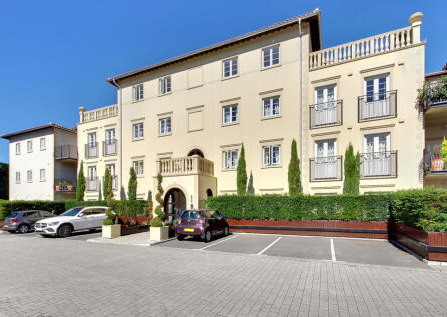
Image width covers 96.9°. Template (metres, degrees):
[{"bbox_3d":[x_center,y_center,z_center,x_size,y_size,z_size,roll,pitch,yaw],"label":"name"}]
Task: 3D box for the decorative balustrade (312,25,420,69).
[{"bbox_3d":[7.178,-5.790,10.576,4.849,1.068,0.280,-2,-5,22],"label":"decorative balustrade"}]

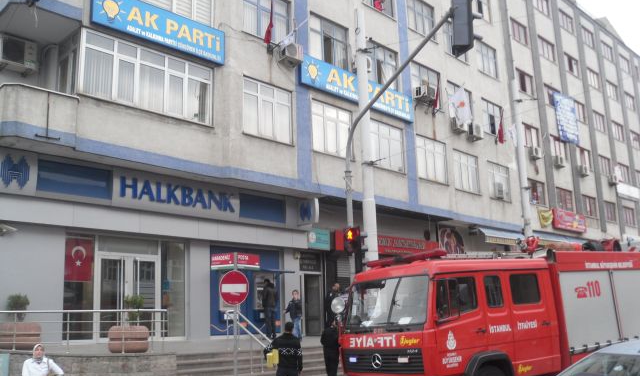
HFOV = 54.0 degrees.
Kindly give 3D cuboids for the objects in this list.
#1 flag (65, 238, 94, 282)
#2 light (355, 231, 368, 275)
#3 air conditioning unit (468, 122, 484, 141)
[{"bbox_3d":[-5.760,1.732,15.056,0.030,1.030,0.700,-13,-17,43],"label":"flag"},{"bbox_3d":[0.741,1.230,11.800,0.280,0.780,0.250,7,-15,-34],"label":"light"},{"bbox_3d":[6.968,-2.530,27.951,0.320,0.580,0.820,-14,-17,42],"label":"air conditioning unit"}]

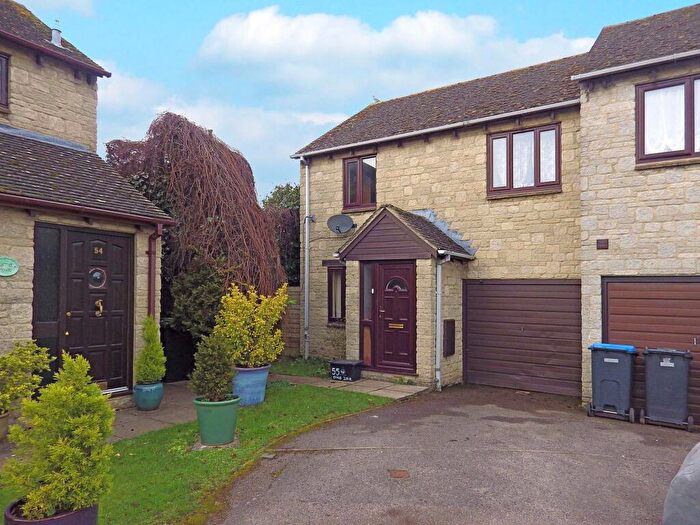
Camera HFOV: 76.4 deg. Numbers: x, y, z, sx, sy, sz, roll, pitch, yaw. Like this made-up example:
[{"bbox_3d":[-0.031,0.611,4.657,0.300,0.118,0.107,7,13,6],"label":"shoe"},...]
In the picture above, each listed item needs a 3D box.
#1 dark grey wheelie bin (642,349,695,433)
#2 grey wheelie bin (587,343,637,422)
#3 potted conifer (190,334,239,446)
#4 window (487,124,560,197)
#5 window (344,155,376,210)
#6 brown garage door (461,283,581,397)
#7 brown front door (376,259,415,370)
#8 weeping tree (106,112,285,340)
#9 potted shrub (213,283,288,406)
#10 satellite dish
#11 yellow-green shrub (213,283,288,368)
[{"bbox_3d":[4.678,1.825,6.631,0.580,1.070,0.700,-1,-3,33],"label":"dark grey wheelie bin"},{"bbox_3d":[4.116,1.835,6.990,0.580,1.070,0.700,-1,-3,33],"label":"grey wheelie bin"},{"bbox_3d":[-1.369,1.266,4.530,0.490,1.060,0.480,1,-3,-12],"label":"potted conifer"},{"bbox_3d":[3.443,-2.018,8.878,1.400,1.340,0.120,-1,-3,33],"label":"window"},{"bbox_3d":[0.252,-1.968,10.918,0.950,1.320,0.120,-1,-3,33],"label":"window"},{"bbox_3d":[3.354,1.420,8.863,2.260,2.160,0.100,-1,-3,33],"label":"brown garage door"},{"bbox_3d":[0.918,1.085,8.750,0.870,2.100,0.090,-1,-3,33],"label":"brown front door"},{"bbox_3d":[-3.577,-0.648,10.300,4.100,5.600,3.600,1,-3,-19],"label":"weeping tree"},{"bbox_3d":[-1.380,1.112,6.133,1.030,1.660,0.950,0,-2,-13],"label":"potted shrub"},{"bbox_3d":[-0.232,-0.927,10.851,0.630,0.480,0.330,0,-3,12],"label":"satellite dish"},{"bbox_3d":[-1.387,0.878,6.200,1.040,1.200,0.920,1,-3,-12],"label":"yellow-green shrub"}]

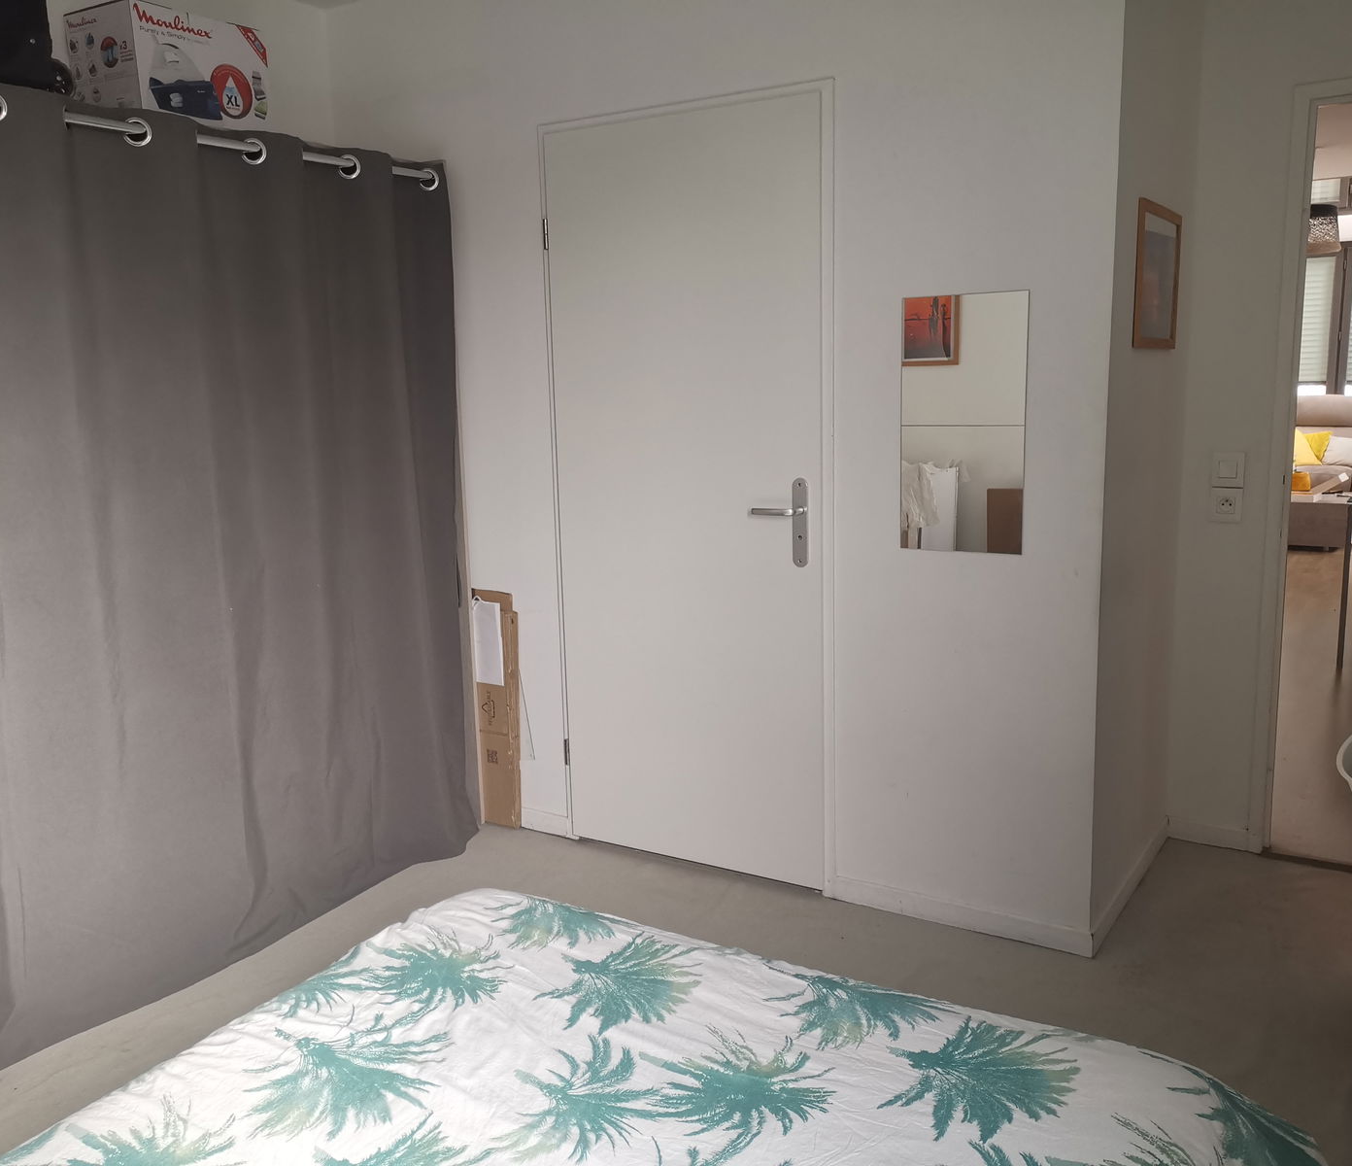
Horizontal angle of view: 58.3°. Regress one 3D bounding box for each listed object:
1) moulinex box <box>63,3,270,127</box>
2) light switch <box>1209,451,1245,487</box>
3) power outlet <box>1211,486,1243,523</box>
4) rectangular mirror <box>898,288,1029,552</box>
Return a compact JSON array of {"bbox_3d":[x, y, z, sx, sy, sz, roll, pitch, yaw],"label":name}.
[{"bbox_3d":[-1.274,-1.266,3.069,0.268,0.270,0.381,5,11,32],"label":"moulinex box"},{"bbox_3d":[1.526,-0.311,3.344,0.080,0.096,0.012,5,11,32],"label":"light switch"},{"bbox_3d":[1.528,-0.215,3.360,0.080,0.096,0.012,5,11,32],"label":"power outlet"},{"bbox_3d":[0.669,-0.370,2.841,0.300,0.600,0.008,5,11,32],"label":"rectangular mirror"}]

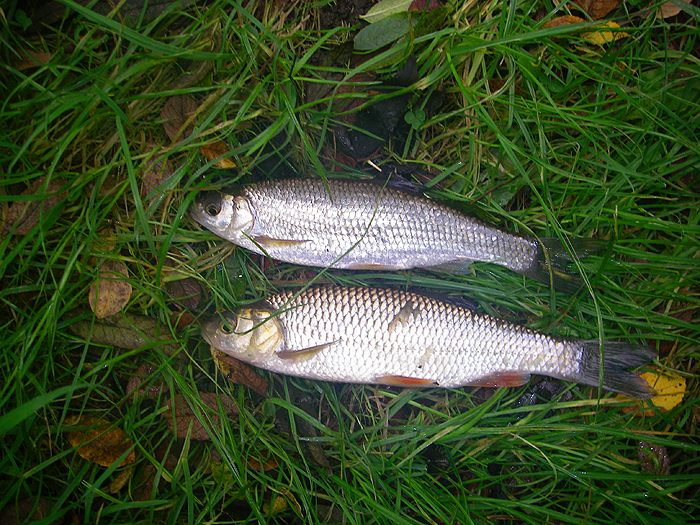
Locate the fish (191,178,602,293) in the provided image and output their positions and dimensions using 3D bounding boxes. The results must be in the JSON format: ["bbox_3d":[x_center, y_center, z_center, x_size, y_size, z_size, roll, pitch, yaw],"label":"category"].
[{"bbox_3d":[0.037,-0.026,0.629,0.337,0.042,0.078,6,70,2],"label":"fish"}]

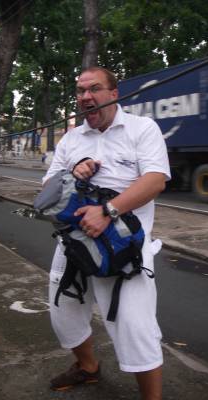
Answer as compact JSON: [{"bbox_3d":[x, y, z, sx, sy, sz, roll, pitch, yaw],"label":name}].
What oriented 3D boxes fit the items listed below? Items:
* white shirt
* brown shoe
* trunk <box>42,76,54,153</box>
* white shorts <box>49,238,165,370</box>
[{"bbox_3d":[0.012,-0.151,2.180,0.600,0.640,0.390,3,7,24],"label":"white shirt"},{"bbox_3d":[-0.165,1.055,2.620,0.290,0.110,0.110,-1,7,-18],"label":"brown shoe"},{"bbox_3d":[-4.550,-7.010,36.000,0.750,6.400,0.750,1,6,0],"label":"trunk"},{"bbox_3d":[0.008,0.536,2.320,0.560,0.700,0.390,4,7,27],"label":"white shorts"}]

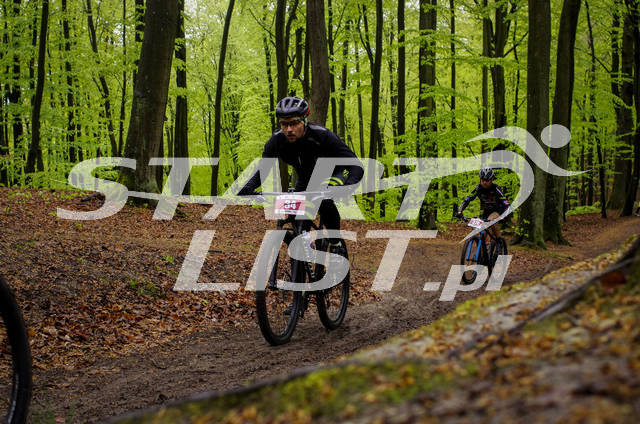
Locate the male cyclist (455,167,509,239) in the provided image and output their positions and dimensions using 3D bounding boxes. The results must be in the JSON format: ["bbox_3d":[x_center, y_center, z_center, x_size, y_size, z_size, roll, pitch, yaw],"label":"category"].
[{"bbox_3d":[2.520,0.130,14.150,0.750,1.560,0.870,1,-1,28],"label":"male cyclist"}]

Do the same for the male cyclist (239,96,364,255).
[{"bbox_3d":[-0.030,-0.040,6.500,0.760,1.480,0.920,1,-1,18],"label":"male cyclist"}]

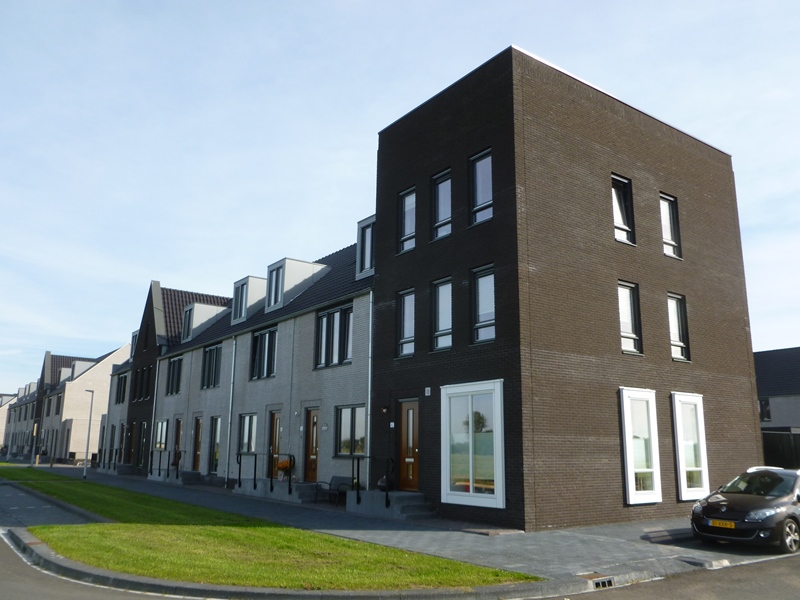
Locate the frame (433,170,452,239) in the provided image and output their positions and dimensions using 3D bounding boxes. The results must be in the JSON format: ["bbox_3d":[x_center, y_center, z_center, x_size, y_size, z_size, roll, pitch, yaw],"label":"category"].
[{"bbox_3d":[1.132,-2.502,17.272,0.160,1.810,0.880,10,-15,-34],"label":"frame"}]

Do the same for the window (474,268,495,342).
[{"bbox_3d":[1.986,0.136,15.082,0.150,1.780,0.820,9,-15,-35],"label":"window"}]

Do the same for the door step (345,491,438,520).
[{"bbox_3d":[-0.216,5.126,16.275,1.050,0.530,2.650,10,-15,-34],"label":"door step"}]

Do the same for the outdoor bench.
[{"bbox_3d":[-1.873,5.517,18.720,0.680,0.820,1.260,10,-15,-34],"label":"outdoor bench"}]

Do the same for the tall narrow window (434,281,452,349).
[{"bbox_3d":[1.090,0.407,16.626,0.160,1.830,0.880,10,-15,-34],"label":"tall narrow window"}]

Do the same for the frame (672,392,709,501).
[{"bbox_3d":[7.510,3.794,16.796,1.280,2.660,0.180,9,-15,-35],"label":"frame"}]

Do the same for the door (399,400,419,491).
[{"bbox_3d":[0.290,3.752,16.620,0.120,2.310,0.940,9,-15,-35],"label":"door"}]

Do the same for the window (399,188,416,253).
[{"bbox_3d":[0.249,-2.246,18.483,0.160,1.810,0.880,10,-15,-34],"label":"window"}]

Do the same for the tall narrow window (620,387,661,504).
[{"bbox_3d":[5.767,3.503,15.571,1.270,2.660,0.180,9,-15,-35],"label":"tall narrow window"}]

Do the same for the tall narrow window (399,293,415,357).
[{"bbox_3d":[0.233,0.644,17.457,0.150,1.780,0.820,9,-15,-35],"label":"tall narrow window"}]

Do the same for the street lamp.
[{"bbox_3d":[-14.730,6.283,30.411,0.460,4.100,0.160,9,-15,-35],"label":"street lamp"}]

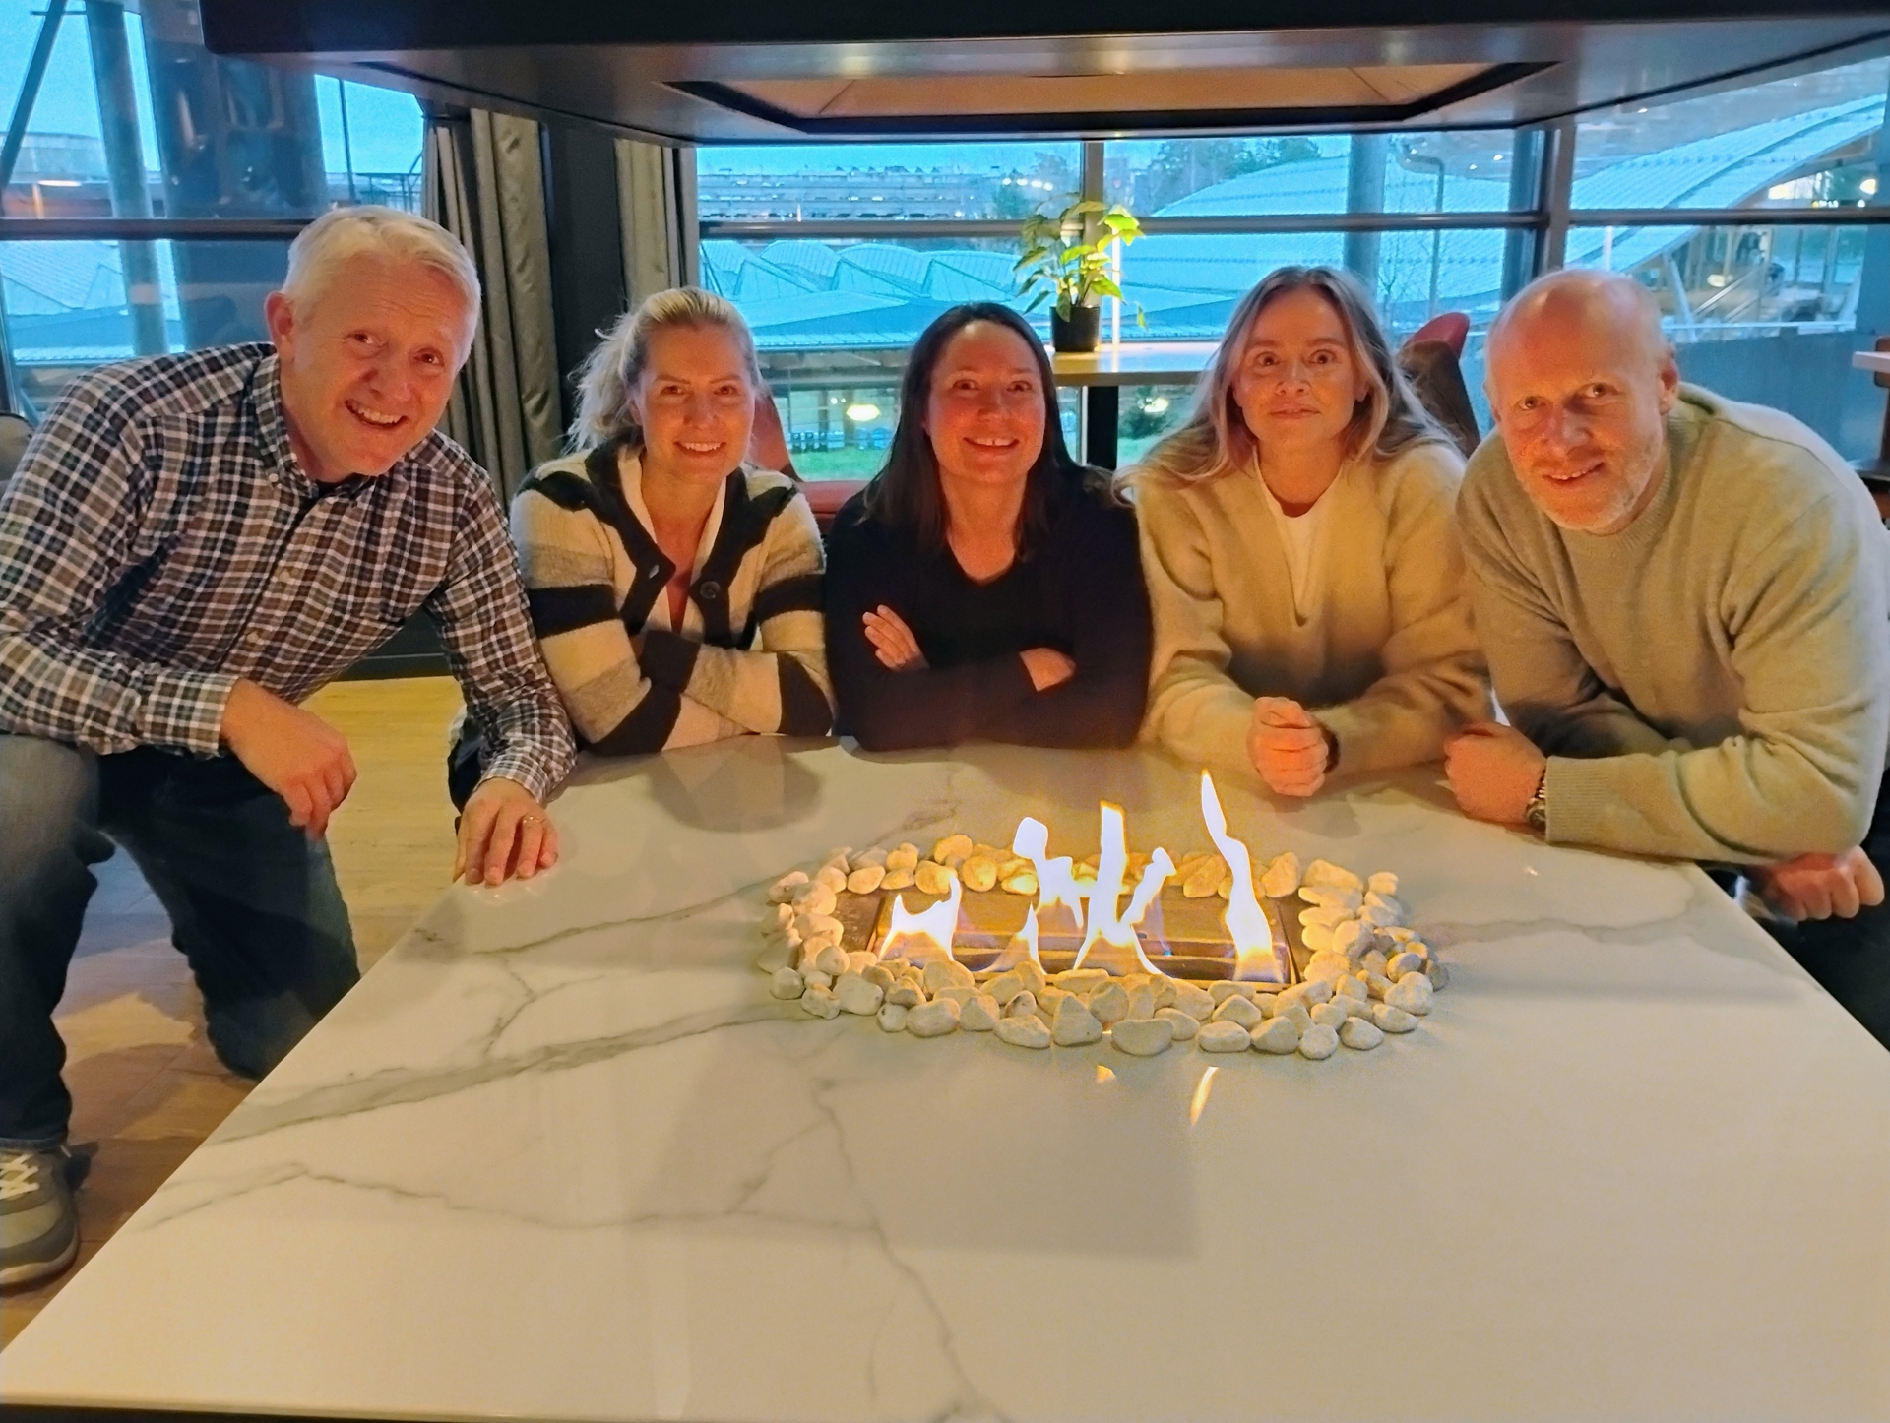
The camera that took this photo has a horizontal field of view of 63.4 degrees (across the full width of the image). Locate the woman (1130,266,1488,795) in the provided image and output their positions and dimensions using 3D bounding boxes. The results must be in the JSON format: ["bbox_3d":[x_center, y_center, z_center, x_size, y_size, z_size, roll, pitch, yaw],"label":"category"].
[{"bbox_3d":[0.444,-0.085,1.972,0.440,0.950,0.700,1,17,8],"label":"woman"}]

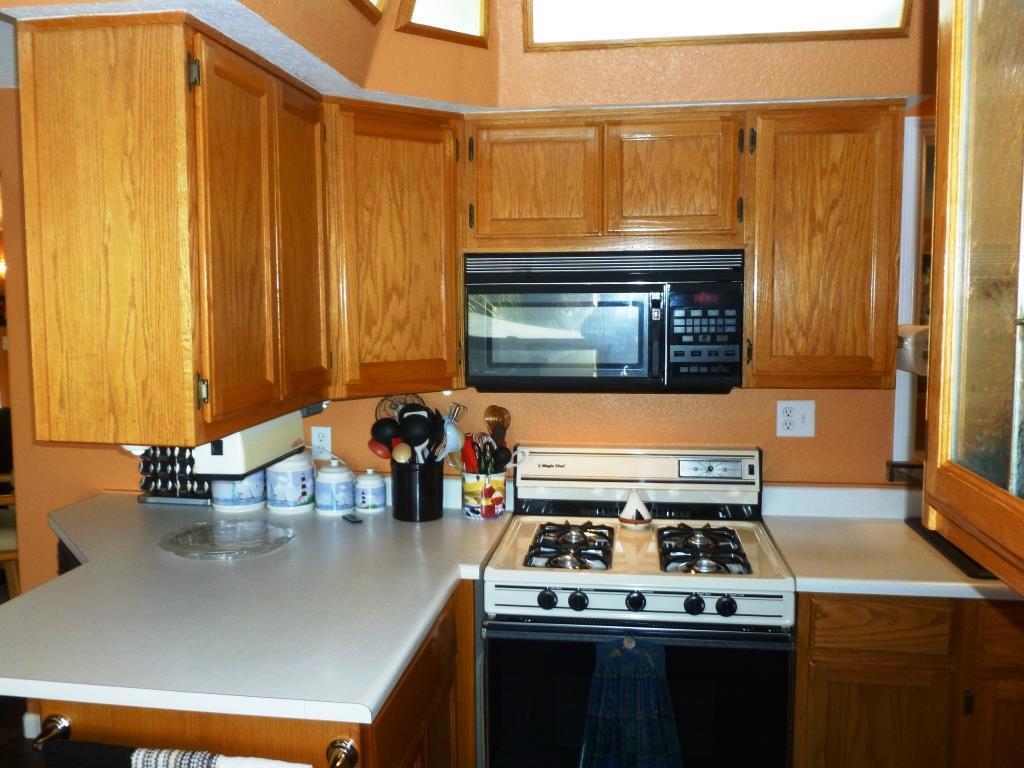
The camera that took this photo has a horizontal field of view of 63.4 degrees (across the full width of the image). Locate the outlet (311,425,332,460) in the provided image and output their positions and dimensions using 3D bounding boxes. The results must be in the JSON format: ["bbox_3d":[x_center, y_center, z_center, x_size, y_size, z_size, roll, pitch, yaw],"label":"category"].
[{"bbox_3d":[-0.642,0.200,2.791,0.070,0.114,0.009,0,5,8],"label":"outlet"}]

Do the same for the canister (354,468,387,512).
[{"bbox_3d":[-0.464,0.343,2.695,0.102,0.133,0.102,0,6,8],"label":"canister"}]

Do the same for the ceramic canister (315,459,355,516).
[{"bbox_3d":[-0.574,0.327,2.667,0.124,0.170,0.124,0,6,8],"label":"ceramic canister"}]

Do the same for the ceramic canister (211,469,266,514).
[{"bbox_3d":[-0.905,0.310,2.745,0.164,0.205,0.164,0,5,8],"label":"ceramic canister"}]

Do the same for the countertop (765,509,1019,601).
[{"bbox_3d":[1.002,0.457,2.248,0.561,0.042,0.600,0,6,8],"label":"countertop"}]

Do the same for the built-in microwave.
[{"bbox_3d":[0.269,-0.184,2.451,0.758,0.385,0.375,0,5,8],"label":"built-in microwave"}]

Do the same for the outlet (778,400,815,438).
[{"bbox_3d":[0.886,0.110,2.581,0.116,0.114,0.009,0,5,8],"label":"outlet"}]

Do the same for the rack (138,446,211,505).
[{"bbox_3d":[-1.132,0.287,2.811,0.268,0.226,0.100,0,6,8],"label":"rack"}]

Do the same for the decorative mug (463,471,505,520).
[{"bbox_3d":[-0.088,0.345,2.643,0.137,0.144,0.137,0,5,8],"label":"decorative mug"}]

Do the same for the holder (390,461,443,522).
[{"bbox_3d":[-0.298,0.329,2.628,0.157,0.181,0.157,0,5,8],"label":"holder"}]

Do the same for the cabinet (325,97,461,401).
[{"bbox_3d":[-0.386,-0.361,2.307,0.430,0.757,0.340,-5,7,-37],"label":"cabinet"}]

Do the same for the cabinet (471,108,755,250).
[{"bbox_3d":[0.269,-0.572,2.433,0.765,0.382,0.340,0,5,8],"label":"cabinet"}]

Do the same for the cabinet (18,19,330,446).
[{"bbox_3d":[-0.657,-0.301,1.767,0.347,0.757,0.664,0,6,8],"label":"cabinet"}]

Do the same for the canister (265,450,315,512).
[{"bbox_3d":[-0.729,0.304,2.707,0.157,0.210,0.157,0,6,8],"label":"canister"}]

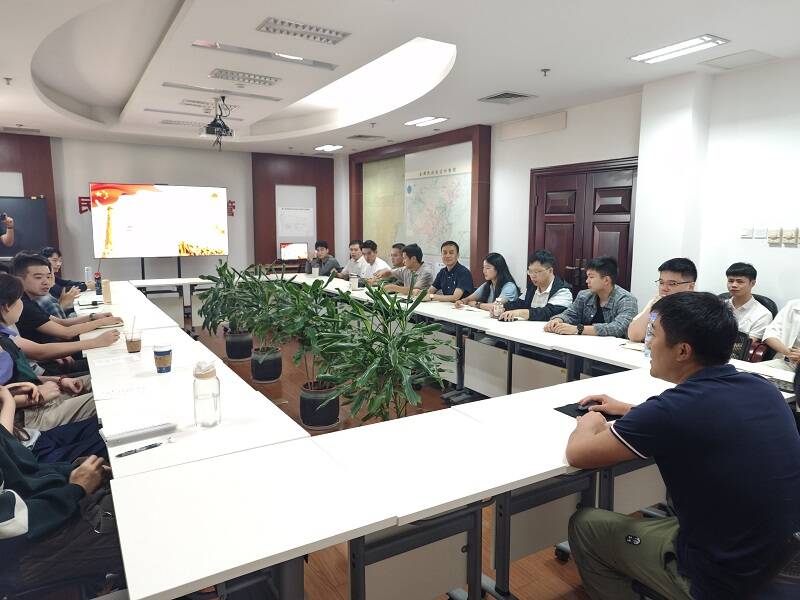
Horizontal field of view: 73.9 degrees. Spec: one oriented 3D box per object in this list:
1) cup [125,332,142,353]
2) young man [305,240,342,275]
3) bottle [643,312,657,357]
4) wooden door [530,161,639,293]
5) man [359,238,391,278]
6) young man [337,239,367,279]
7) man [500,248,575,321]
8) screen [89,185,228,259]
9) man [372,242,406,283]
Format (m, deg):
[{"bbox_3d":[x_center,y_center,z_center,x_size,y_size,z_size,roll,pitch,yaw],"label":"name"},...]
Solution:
[{"bbox_3d":[-1.535,0.241,3.054,0.098,0.112,0.098,-4,9,-27],"label":"cup"},{"bbox_3d":[-1.206,-0.284,8.353,0.750,1.270,0.550,-6,9,-38],"label":"young man"},{"bbox_3d":[1.426,0.198,3.028,0.066,0.240,0.066,-4,9,-31],"label":"bottle"},{"bbox_3d":[2.027,-0.414,5.960,0.120,2.180,1.600,-4,9,-31],"label":"wooden door"},{"bbox_3d":[-0.375,-0.094,6.608,0.550,1.308,0.720,8,11,44],"label":"man"},{"bbox_3d":[-0.662,-0.146,7.070,0.720,1.282,0.550,-6,10,-37],"label":"young man"},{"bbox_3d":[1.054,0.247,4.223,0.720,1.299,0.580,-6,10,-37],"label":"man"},{"bbox_3d":[-3.664,-1.214,8.259,1.940,1.110,0.070,-4,9,-31],"label":"screen"},{"bbox_3d":[-0.099,-0.006,6.072,0.720,1.283,0.550,-5,9,-31],"label":"man"}]

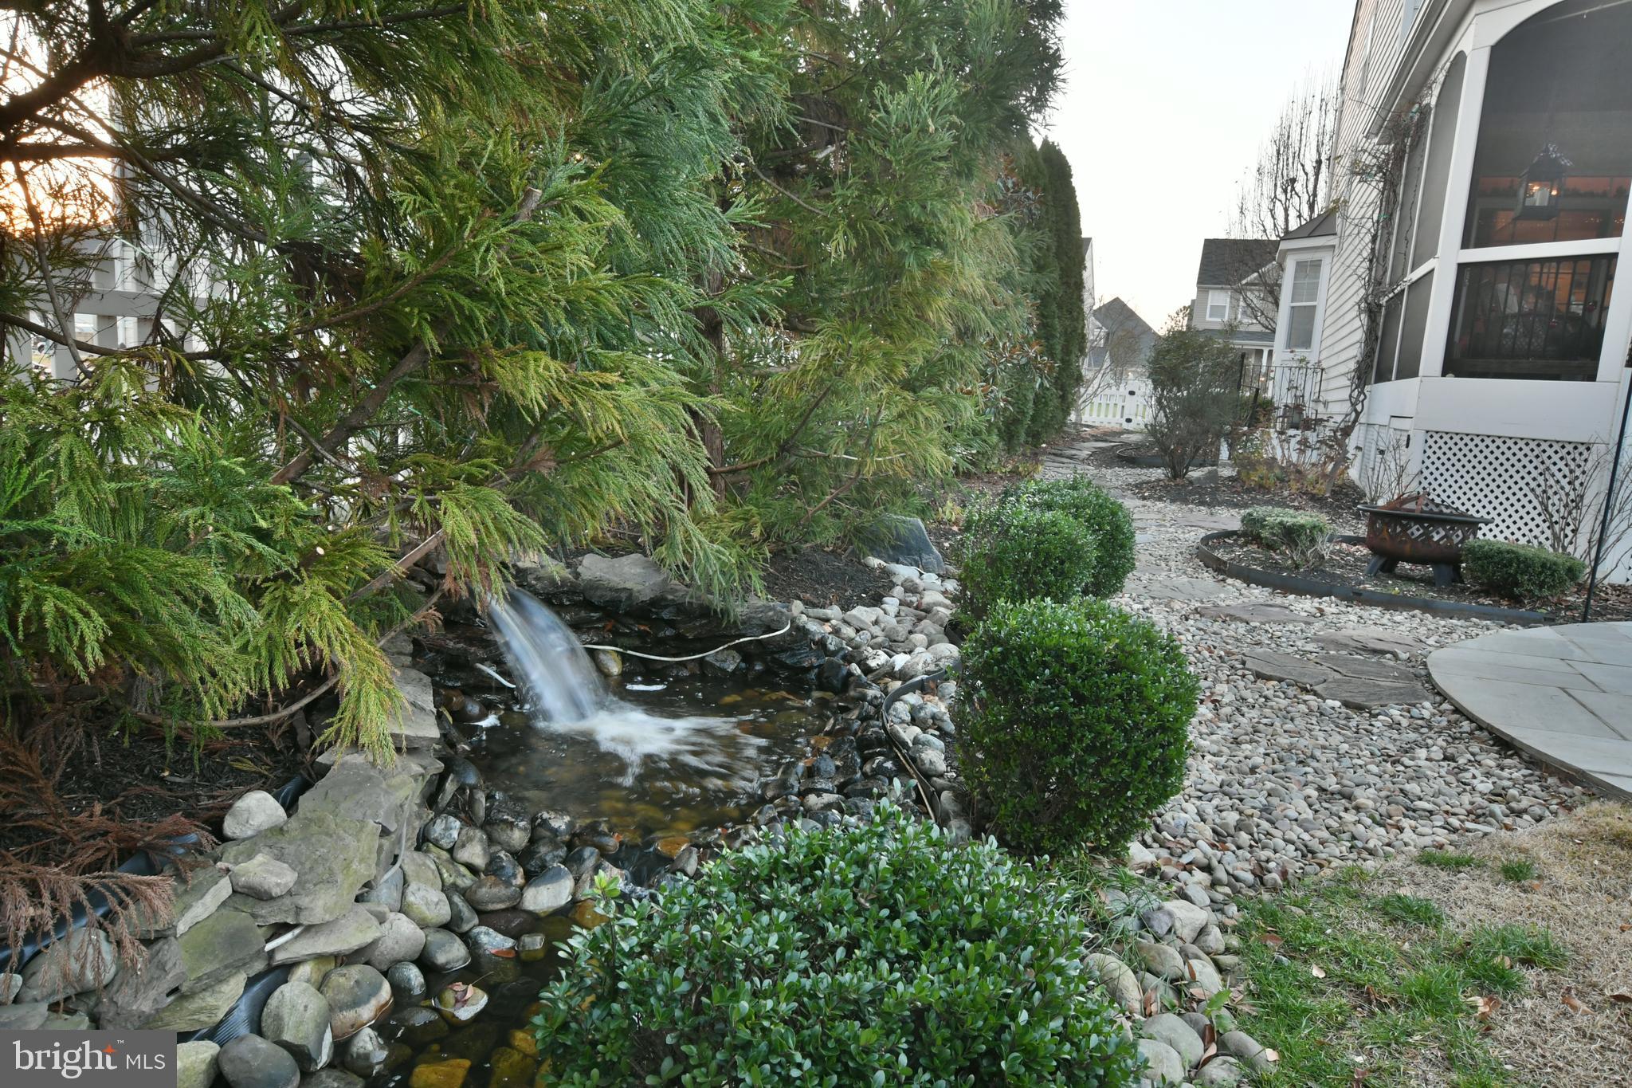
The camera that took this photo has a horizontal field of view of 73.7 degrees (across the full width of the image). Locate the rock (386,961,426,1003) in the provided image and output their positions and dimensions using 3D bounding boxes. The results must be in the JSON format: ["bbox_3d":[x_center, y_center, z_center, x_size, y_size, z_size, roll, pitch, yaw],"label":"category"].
[{"bbox_3d":[-0.900,0.960,2.386,0.084,0.086,0.089,4,9,0],"label":"rock"}]

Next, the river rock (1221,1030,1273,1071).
[{"bbox_3d":[0.833,0.977,2.099,0.076,0.057,0.113,-1,10,-28],"label":"river rock"}]

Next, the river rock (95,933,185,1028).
[{"bbox_3d":[-1.262,0.816,2.029,0.171,0.129,0.157,0,9,-20],"label":"river rock"}]

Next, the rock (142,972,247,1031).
[{"bbox_3d":[-1.168,0.860,2.044,0.197,0.091,0.134,1,9,-15],"label":"rock"}]

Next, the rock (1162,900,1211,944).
[{"bbox_3d":[0.872,0.889,2.561,0.114,0.081,0.102,6,9,15],"label":"rock"}]

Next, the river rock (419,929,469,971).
[{"bbox_3d":[-0.852,0.932,2.496,0.114,0.091,0.104,4,9,0],"label":"river rock"}]

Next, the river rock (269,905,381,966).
[{"bbox_3d":[-1.042,0.830,2.313,0.235,0.059,0.197,-1,10,-30],"label":"river rock"}]

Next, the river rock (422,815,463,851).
[{"bbox_3d":[-1.064,0.826,3.103,0.113,0.091,0.105,1,9,-18],"label":"river rock"}]

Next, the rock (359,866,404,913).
[{"bbox_3d":[-1.052,0.838,2.636,0.117,0.099,0.111,0,9,-20],"label":"rock"}]

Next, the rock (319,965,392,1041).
[{"bbox_3d":[-1.060,1.063,2.512,0.165,0.154,0.205,-2,9,-23],"label":"rock"}]

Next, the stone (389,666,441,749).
[{"bbox_3d":[-1.275,0.502,3.367,0.215,0.120,0.380,1,9,-20],"label":"stone"}]

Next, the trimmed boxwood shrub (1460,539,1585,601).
[{"bbox_3d":[4.924,0.184,7.590,0.730,0.330,0.620,4,9,0],"label":"trimmed boxwood shrub"}]

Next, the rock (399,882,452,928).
[{"bbox_3d":[-0.924,0.858,2.582,0.113,0.091,0.108,4,9,0],"label":"rock"}]

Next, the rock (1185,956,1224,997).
[{"bbox_3d":[0.904,1.010,2.525,0.090,0.086,0.115,5,9,22],"label":"rock"}]

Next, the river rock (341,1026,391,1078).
[{"bbox_3d":[-0.896,1.011,2.162,0.099,0.094,0.096,0,9,-20],"label":"river rock"}]

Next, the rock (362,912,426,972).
[{"bbox_3d":[-1.043,0.979,2.676,0.161,0.131,0.175,-1,9,-22],"label":"rock"}]

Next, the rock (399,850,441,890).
[{"bbox_3d":[-1.103,0.922,3.038,0.118,0.121,0.162,-1,9,-20],"label":"rock"}]

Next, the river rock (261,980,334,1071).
[{"bbox_3d":[-1.014,0.941,2.130,0.129,0.141,0.174,2,9,-10],"label":"river rock"}]

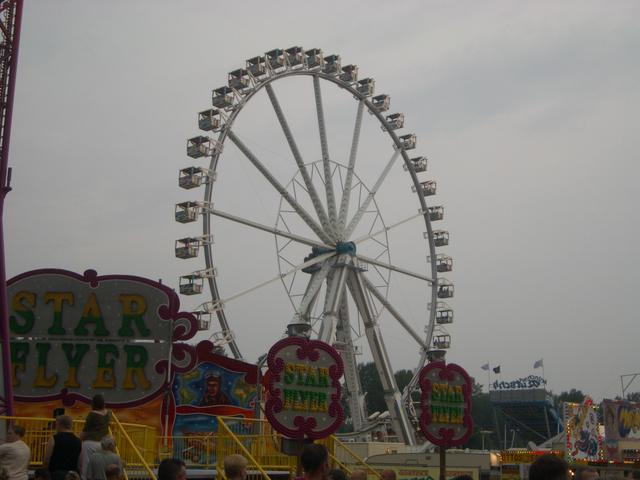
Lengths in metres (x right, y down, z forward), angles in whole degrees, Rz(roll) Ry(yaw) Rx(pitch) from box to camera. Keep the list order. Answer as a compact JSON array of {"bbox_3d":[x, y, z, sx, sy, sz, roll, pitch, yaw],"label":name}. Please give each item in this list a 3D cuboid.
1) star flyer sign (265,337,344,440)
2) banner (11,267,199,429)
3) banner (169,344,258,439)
[{"bbox_3d":[-0.263,2.786,17.072,2.000,1.940,0.220,13,-17,-40],"label":"star flyer sign"},{"bbox_3d":[-6.365,3.192,26.044,5.700,4.860,0.250,2,-14,-6],"label":"banner"},{"bbox_3d":[-3.011,4.364,25.964,2.520,2.980,0.200,4,-15,-12],"label":"banner"}]

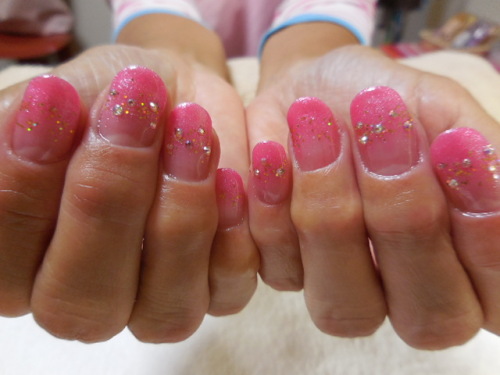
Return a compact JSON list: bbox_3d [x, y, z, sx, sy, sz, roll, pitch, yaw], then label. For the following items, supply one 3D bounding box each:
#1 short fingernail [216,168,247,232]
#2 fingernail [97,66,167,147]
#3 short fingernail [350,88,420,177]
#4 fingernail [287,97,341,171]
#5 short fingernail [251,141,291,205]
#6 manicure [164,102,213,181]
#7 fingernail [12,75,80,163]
[{"bbox_3d":[-0.005,0.003,0.089,0.008,0.015,0.003,-3,-12,9],"label":"short fingernail"},{"bbox_3d":[-0.023,-0.016,0.072,0.013,0.017,0.004,11,-18,-19],"label":"fingernail"},{"bbox_3d":[0.028,-0.012,0.075,0.013,0.019,0.004,-12,-18,21],"label":"short fingernail"},{"bbox_3d":[0.014,-0.012,0.081,0.011,0.017,0.004,-12,-17,12],"label":"fingernail"},{"bbox_3d":[0.005,-0.004,0.088,0.009,0.016,0.003,-4,-12,3],"label":"short fingernail"},{"bbox_3d":[-0.014,-0.010,0.083,0.011,0.018,0.004,3,-14,-1],"label":"manicure"},{"bbox_3d":[-0.041,-0.014,0.074,0.011,0.019,0.004,11,-20,-29],"label":"fingernail"}]

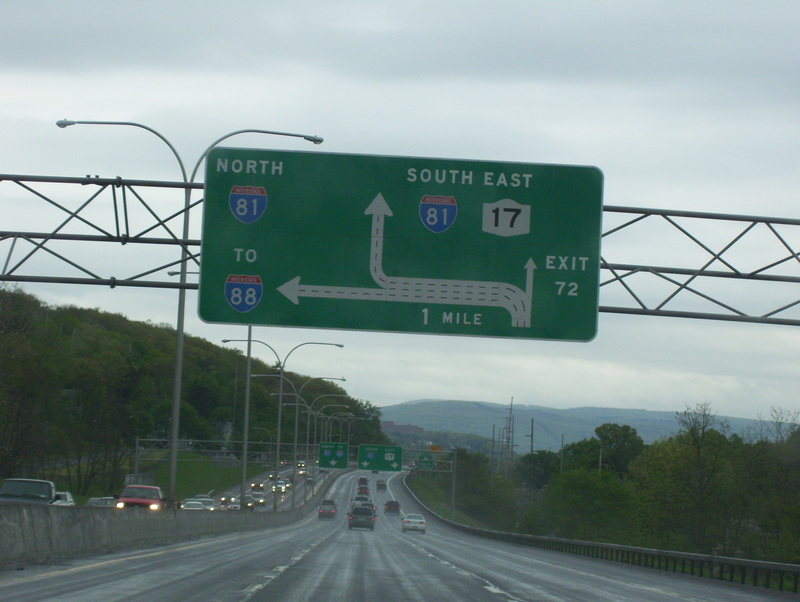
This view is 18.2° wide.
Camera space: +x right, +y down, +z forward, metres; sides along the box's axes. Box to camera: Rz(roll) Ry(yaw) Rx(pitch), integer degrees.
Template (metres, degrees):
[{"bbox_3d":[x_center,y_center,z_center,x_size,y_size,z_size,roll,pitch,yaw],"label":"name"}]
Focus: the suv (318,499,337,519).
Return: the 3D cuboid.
[{"bbox_3d":[-7.196,20.544,246.000,1.770,1.720,4.550,3,-5,-1],"label":"suv"}]

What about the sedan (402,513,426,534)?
[{"bbox_3d":[1.019,15.827,178.000,1.720,1.400,4.550,3,-5,-1],"label":"sedan"}]

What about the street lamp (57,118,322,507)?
[{"bbox_3d":[-7.449,0.561,85.000,9.000,13.100,0.400,3,-4,-1],"label":"street lamp"}]

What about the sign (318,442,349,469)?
[{"bbox_3d":[-7.971,18.523,300.000,3.500,3.070,0.150,3,-4,-1],"label":"sign"}]

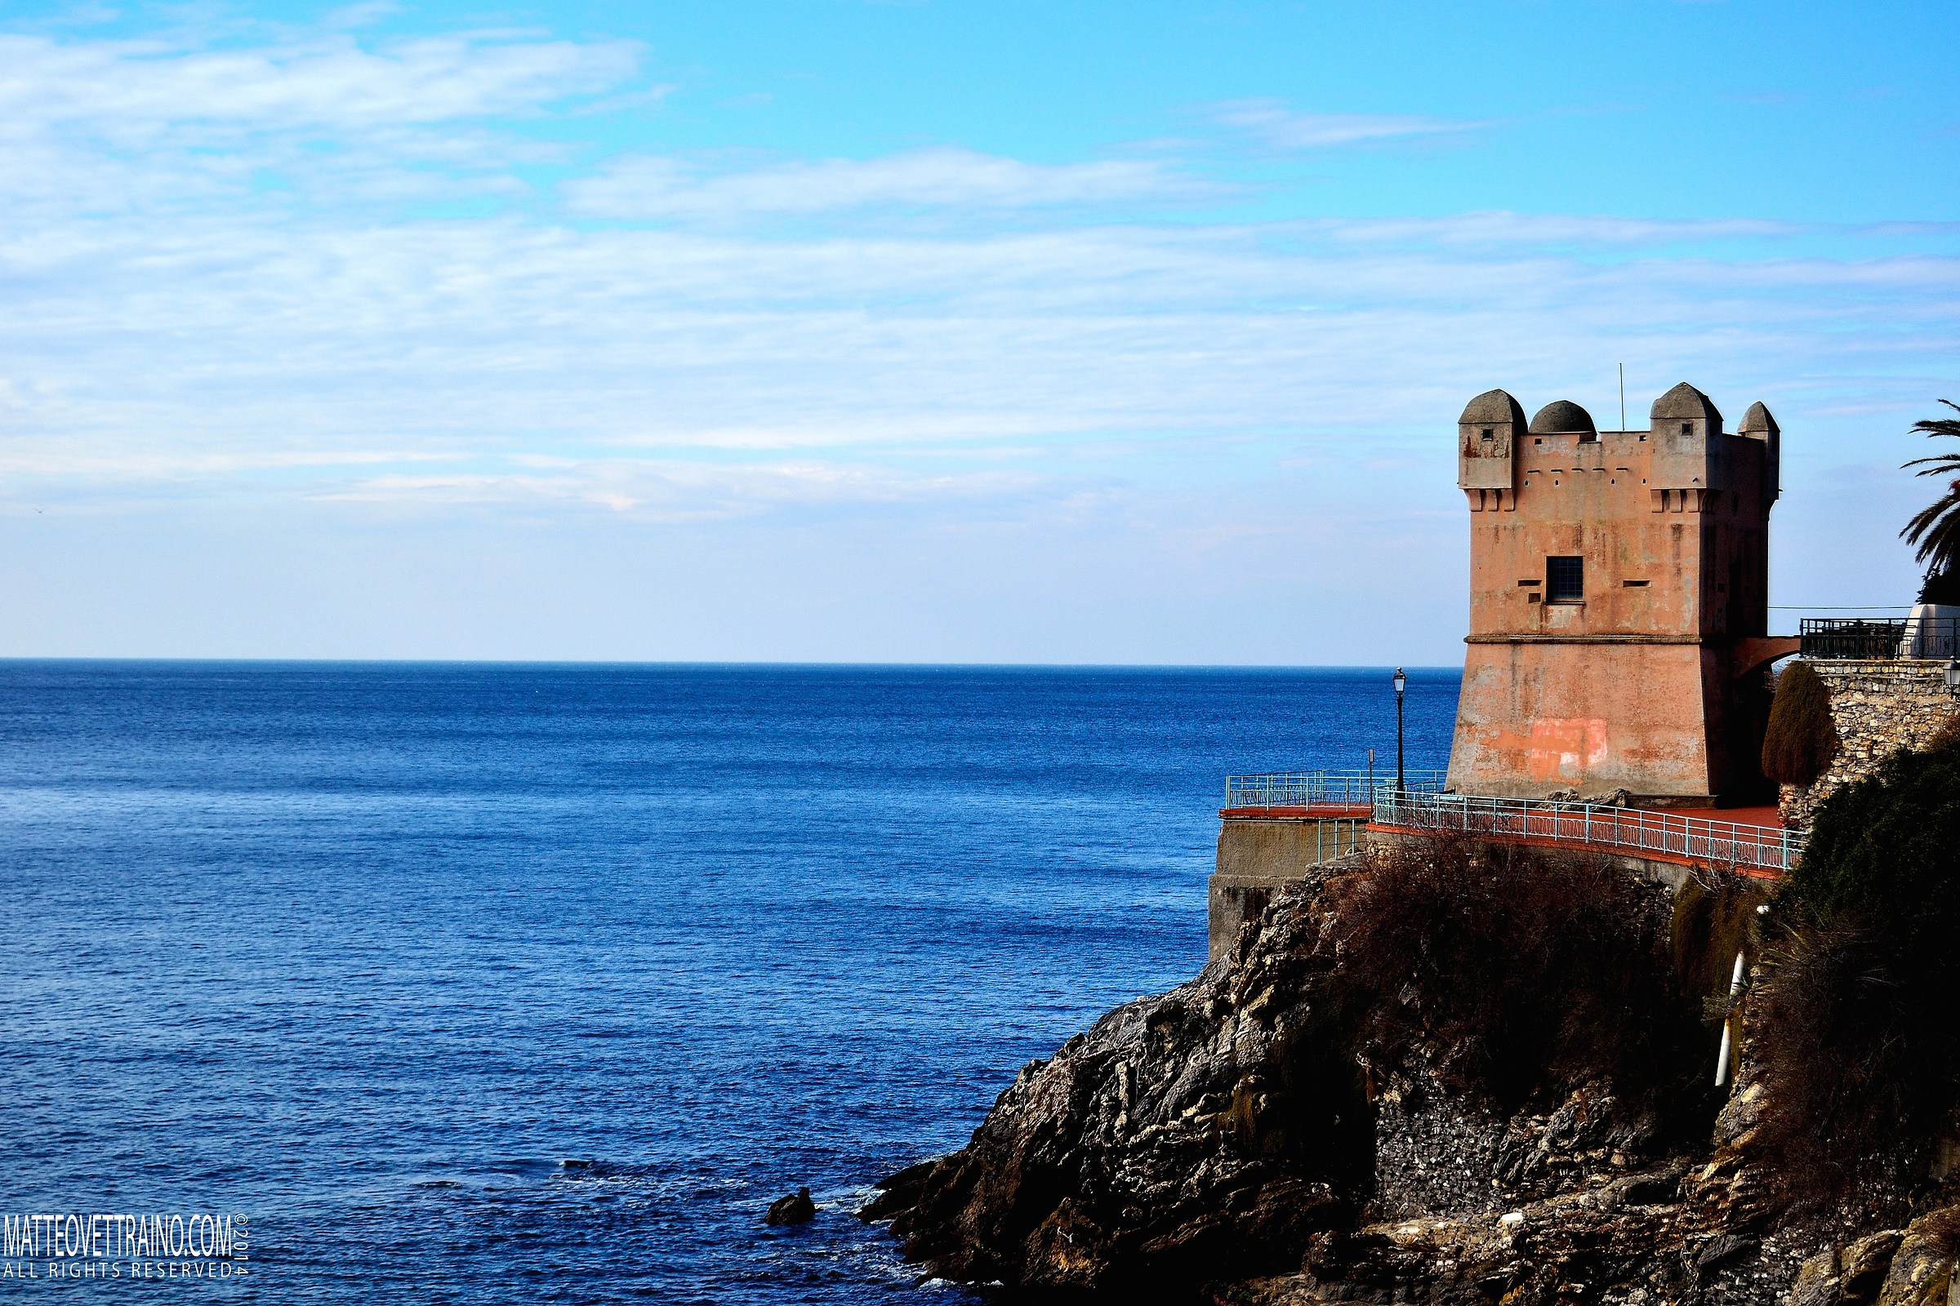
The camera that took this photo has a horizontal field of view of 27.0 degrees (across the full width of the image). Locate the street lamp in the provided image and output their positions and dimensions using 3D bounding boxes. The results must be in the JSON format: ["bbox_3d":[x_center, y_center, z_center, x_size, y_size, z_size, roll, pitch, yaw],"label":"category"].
[{"bbox_3d":[13.162,2.617,128.000,0.400,4.322,0.400,0,0,26],"label":"street lamp"}]

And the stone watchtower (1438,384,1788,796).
[{"bbox_3d":[20.846,-1.821,132.644,8.763,13.243,9.017,0,0,26],"label":"stone watchtower"}]

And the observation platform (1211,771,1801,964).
[{"bbox_3d":[16.000,6.700,122.500,19.000,5.700,15.500,0,0,30],"label":"observation platform"}]

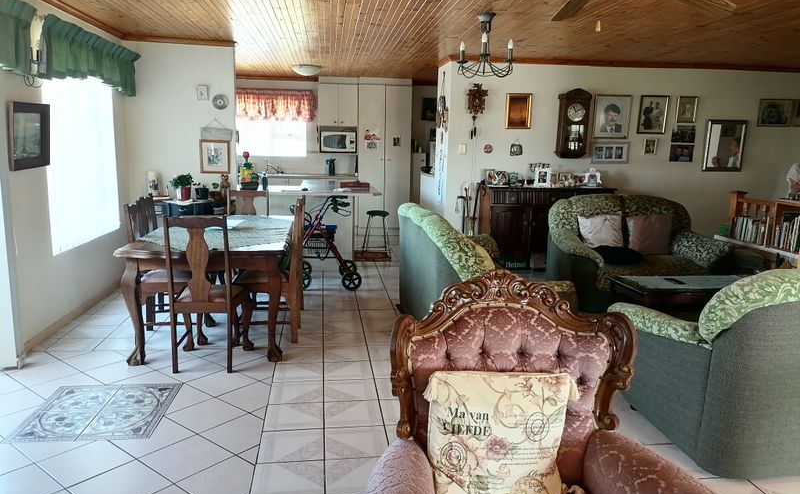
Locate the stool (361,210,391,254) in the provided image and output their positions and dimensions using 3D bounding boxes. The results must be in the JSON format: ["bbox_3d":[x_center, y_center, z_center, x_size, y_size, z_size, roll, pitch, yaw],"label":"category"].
[{"bbox_3d":[-0.301,-0.187,7.864,0.360,0.600,0.360,0,10,-7],"label":"stool"}]

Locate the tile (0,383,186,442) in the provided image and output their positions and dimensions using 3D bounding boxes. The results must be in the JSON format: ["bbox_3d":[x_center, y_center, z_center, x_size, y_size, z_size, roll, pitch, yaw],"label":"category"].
[{"bbox_3d":[-1.610,0.878,3.251,0.688,0.012,0.666,-1,10,-7],"label":"tile"}]

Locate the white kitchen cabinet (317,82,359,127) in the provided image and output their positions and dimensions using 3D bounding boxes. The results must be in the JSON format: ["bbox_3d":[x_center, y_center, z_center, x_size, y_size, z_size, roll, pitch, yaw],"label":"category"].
[{"bbox_3d":[-0.969,-2.211,9.433,0.612,0.637,0.480,0,10,-7],"label":"white kitchen cabinet"}]

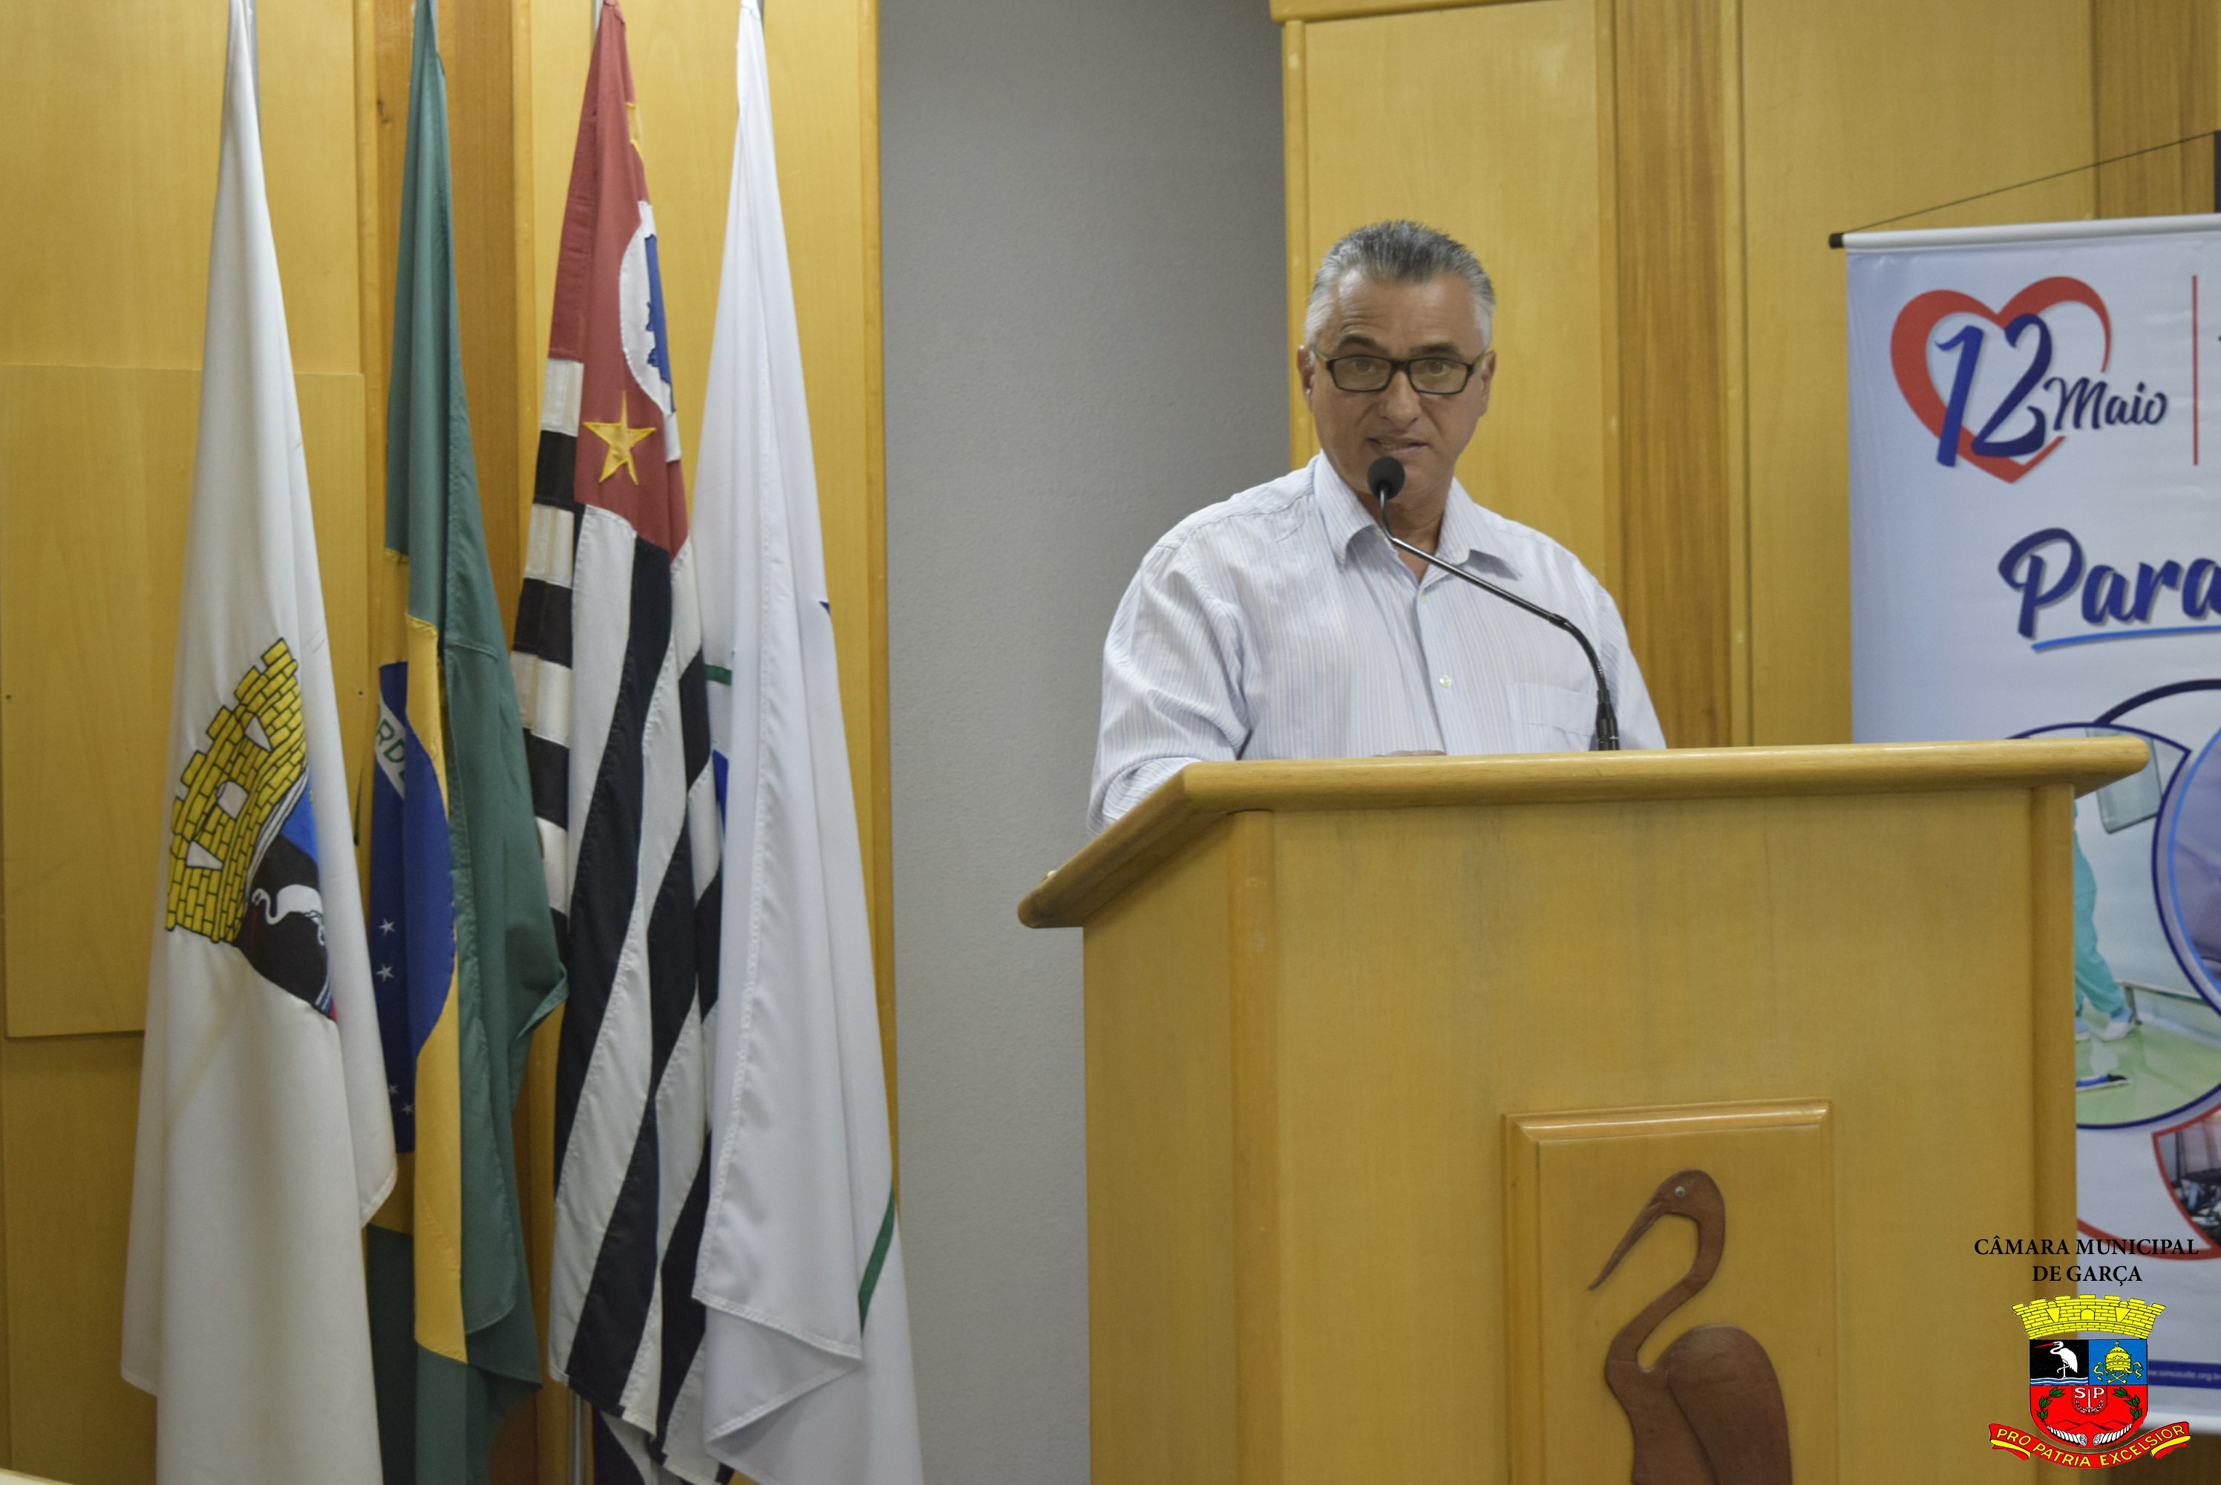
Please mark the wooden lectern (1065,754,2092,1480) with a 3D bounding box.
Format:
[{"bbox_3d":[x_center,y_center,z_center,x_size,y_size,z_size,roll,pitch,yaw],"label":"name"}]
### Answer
[{"bbox_3d":[0.376,0.604,3.352,0.800,1.200,0.440,-1,2,-19],"label":"wooden lectern"}]

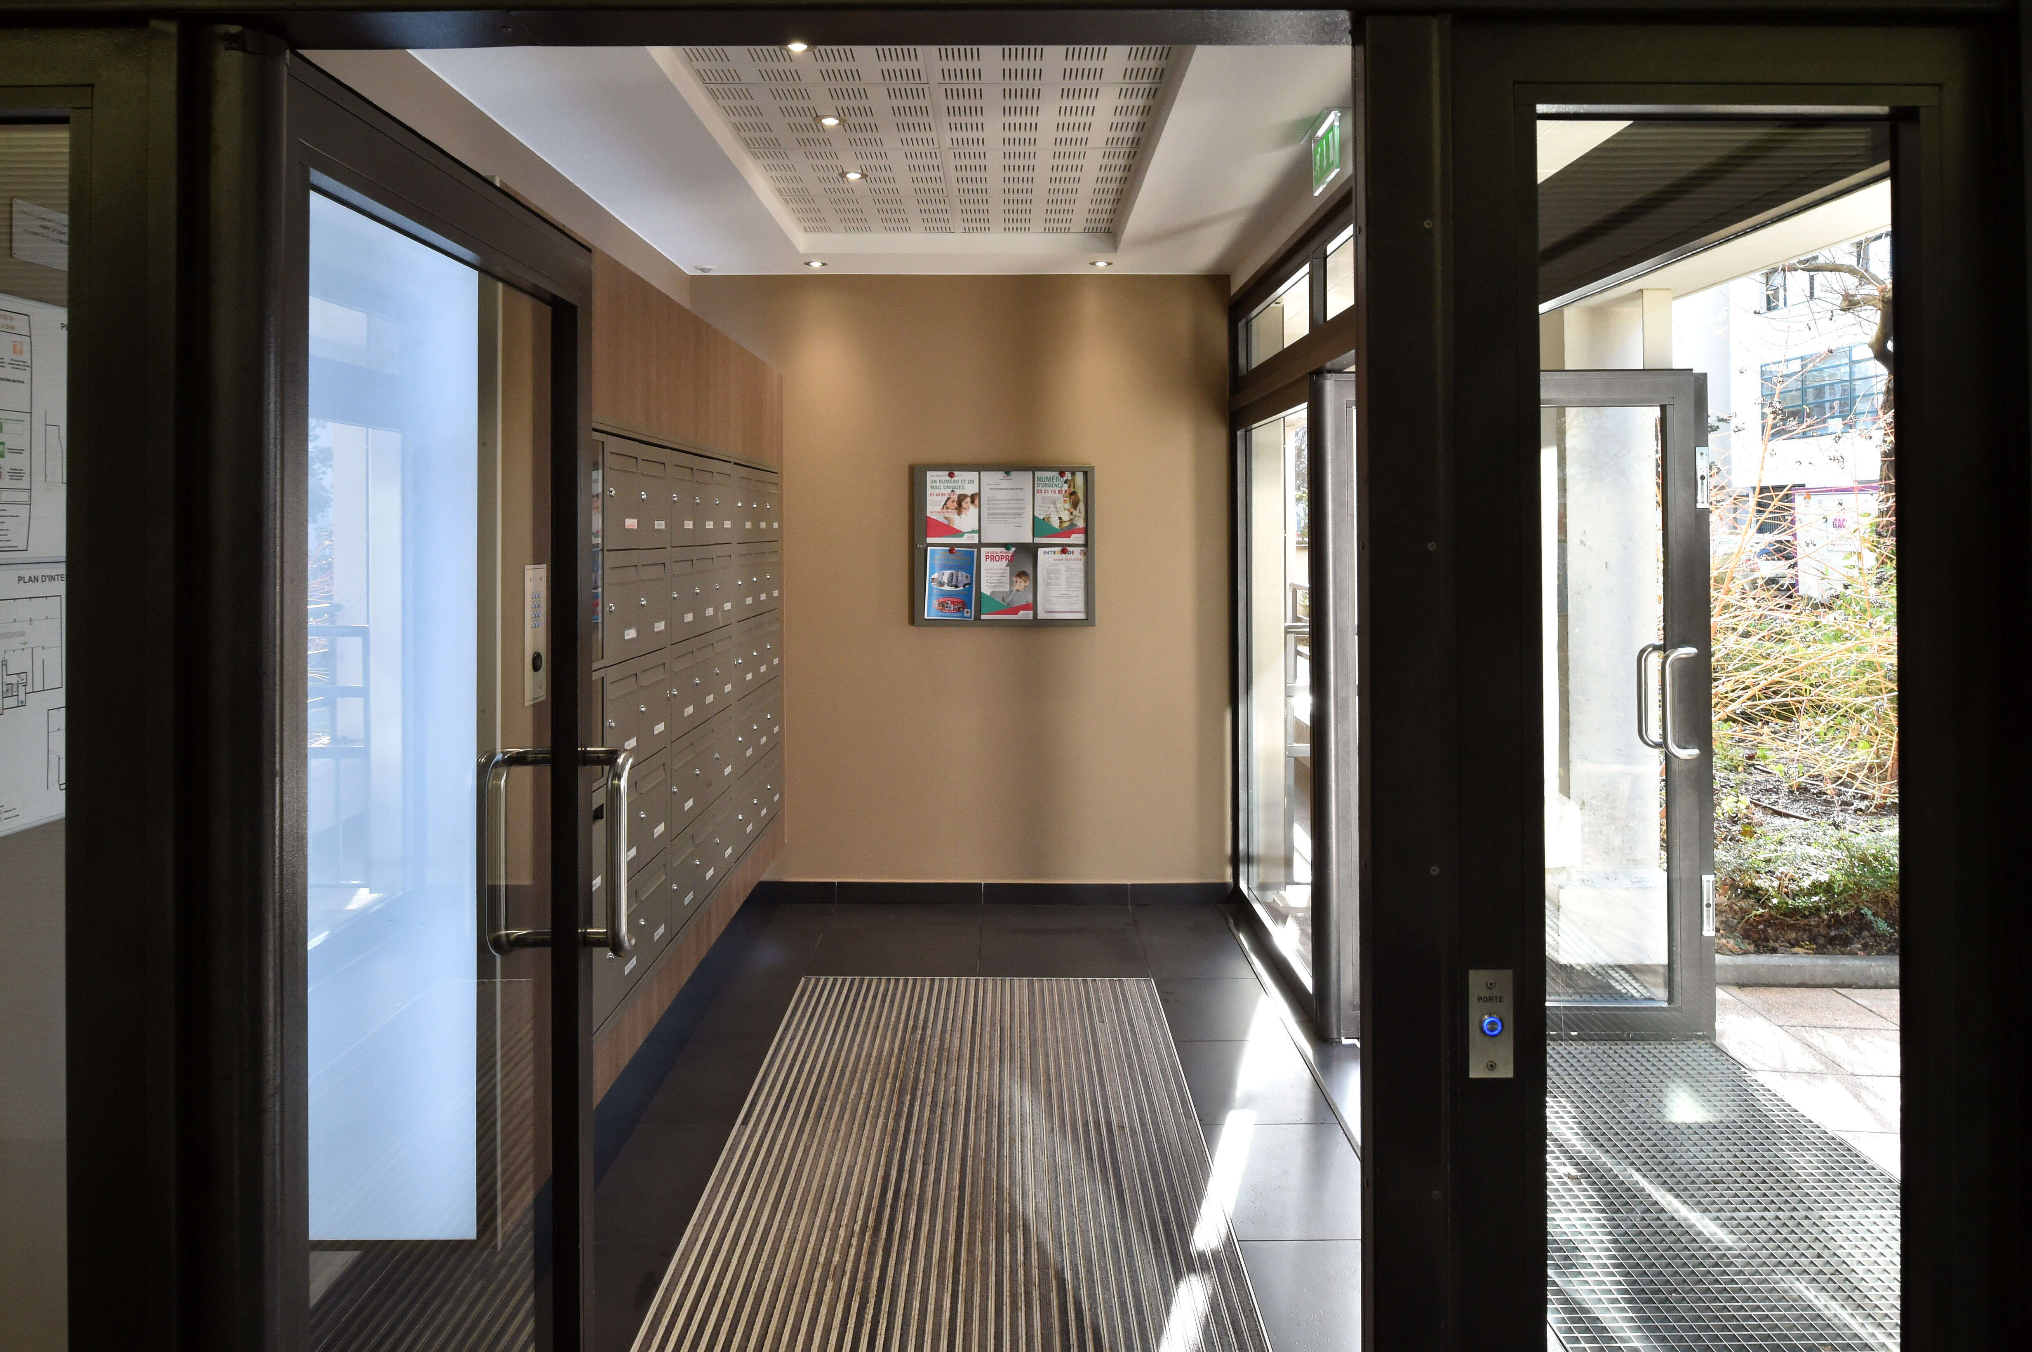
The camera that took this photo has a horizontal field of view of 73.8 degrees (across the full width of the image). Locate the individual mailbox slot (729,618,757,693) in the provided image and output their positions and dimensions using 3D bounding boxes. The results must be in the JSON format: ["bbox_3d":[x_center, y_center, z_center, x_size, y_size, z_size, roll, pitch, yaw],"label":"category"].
[{"bbox_3d":[-1.055,-0.064,4.780,0.200,0.267,0.275,0,0,0],"label":"individual mailbox slot"}]

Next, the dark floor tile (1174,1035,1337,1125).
[{"bbox_3d":[0.658,1.140,3.806,0.360,0.012,0.572,0,6,0],"label":"dark floor tile"}]

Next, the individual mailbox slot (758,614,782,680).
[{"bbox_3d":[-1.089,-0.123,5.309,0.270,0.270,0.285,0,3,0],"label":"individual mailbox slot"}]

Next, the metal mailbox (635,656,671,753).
[{"bbox_3d":[-1.127,0.078,3.645,0.310,0.277,0.280,0,5,0],"label":"metal mailbox"}]

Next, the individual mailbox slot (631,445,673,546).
[{"bbox_3d":[-1.127,-0.481,3.645,0.310,0.277,0.280,0,5,0],"label":"individual mailbox slot"}]

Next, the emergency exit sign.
[{"bbox_3d":[0.821,-1.377,3.575,0.045,0.160,0.320,0,5,0],"label":"emergency exit sign"}]

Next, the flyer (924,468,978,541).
[{"bbox_3d":[-0.258,-0.694,5.570,0.210,0.297,0.015,0,0,0],"label":"flyer"}]

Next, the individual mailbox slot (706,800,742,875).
[{"bbox_3d":[-1.114,0.522,4.395,0.330,0.260,0.270,0,5,0],"label":"individual mailbox slot"}]

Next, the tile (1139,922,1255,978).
[{"bbox_3d":[0.652,1.014,4.940,0.362,0.012,0.571,0,6,0],"label":"tile"}]

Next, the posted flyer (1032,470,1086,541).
[{"bbox_3d":[0.183,-0.694,5.570,0.210,0.297,0.015,0,0,0],"label":"posted flyer"}]

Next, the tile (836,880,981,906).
[{"bbox_3d":[-0.437,0.894,5.565,0.600,0.092,0.012,0,0,0],"label":"tile"}]

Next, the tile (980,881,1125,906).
[{"bbox_3d":[0.166,0.895,5.545,0.605,0.091,0.012,0,6,0],"label":"tile"}]

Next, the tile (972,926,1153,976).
[{"bbox_3d":[0.169,1.014,4.961,0.600,0.012,0.600,0,6,0],"label":"tile"}]

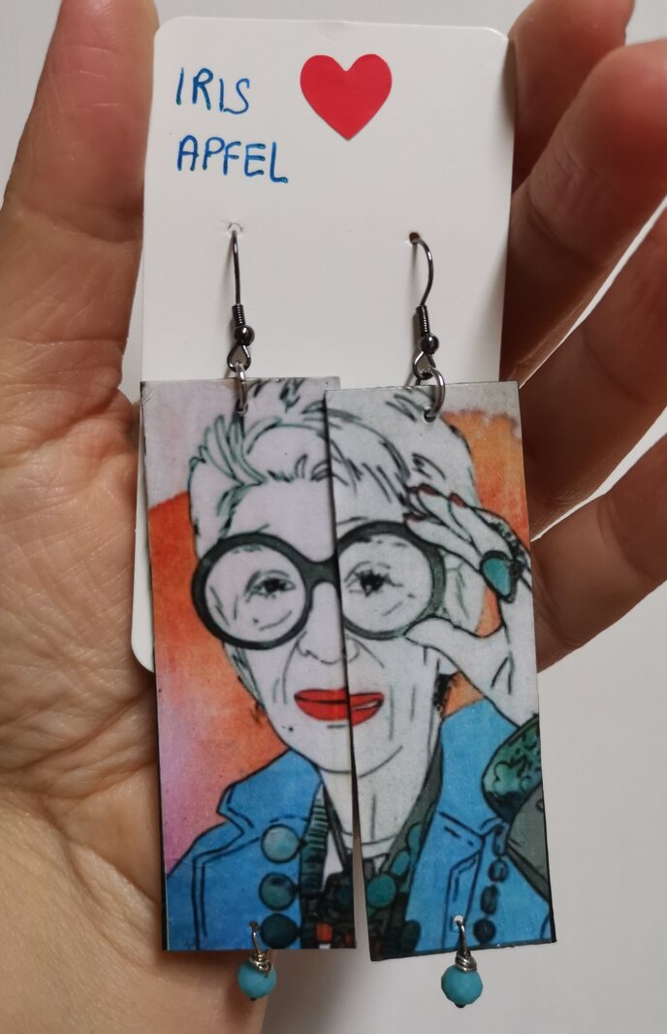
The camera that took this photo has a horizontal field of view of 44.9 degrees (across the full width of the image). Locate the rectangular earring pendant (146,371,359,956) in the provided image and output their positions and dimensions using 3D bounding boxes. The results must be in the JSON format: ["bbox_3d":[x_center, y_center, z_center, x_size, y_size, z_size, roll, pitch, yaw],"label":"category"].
[{"bbox_3d":[-0.011,0.021,0.112,0.027,0.079,0.002,-2,3,1],"label":"rectangular earring pendant"}]

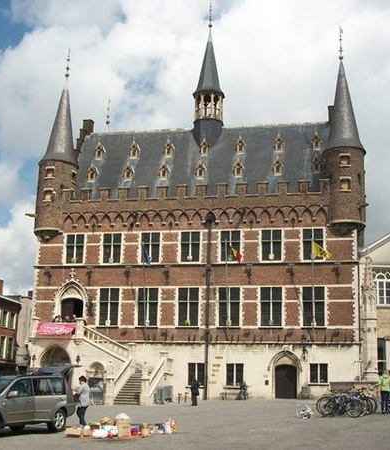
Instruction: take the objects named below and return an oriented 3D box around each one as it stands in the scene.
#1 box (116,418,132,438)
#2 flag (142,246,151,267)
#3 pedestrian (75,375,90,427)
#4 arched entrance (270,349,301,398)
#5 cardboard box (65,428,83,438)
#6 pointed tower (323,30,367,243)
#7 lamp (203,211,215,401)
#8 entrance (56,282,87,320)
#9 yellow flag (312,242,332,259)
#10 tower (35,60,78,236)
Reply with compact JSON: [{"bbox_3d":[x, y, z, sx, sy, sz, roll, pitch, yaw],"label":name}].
[{"bbox_3d":[-1.942,5.618,19.177,0.370,0.480,0.360,2,-12,-5],"label":"box"},{"bbox_3d":[-3.568,2.317,50.998,0.700,1.400,0.400,-2,-12,13],"label":"flag"},{"bbox_3d":[-3.702,5.860,23.068,0.500,1.640,0.500,3,-12,-10],"label":"pedestrian"},{"bbox_3d":[6.387,10.480,48.927,2.250,3.450,0.500,-1,-13,12],"label":"arched entrance"},{"bbox_3d":[-3.314,5.725,19.150,0.450,0.220,0.320,3,-12,-9],"label":"cardboard box"},{"bbox_3d":[11.142,-7.045,52.040,3.110,16.400,3.110,-2,-12,13],"label":"pointed tower"},{"bbox_3d":[0.964,5.677,50.780,0.500,13.860,0.500,-1,-13,12],"label":"lamp"},{"bbox_3d":[-9.496,6.612,53.307,2.500,4.200,0.500,-1,-13,12],"label":"entrance"},{"bbox_3d":[8.811,1.776,48.291,1.350,1.050,0.400,-2,-12,13],"label":"yellow flag"},{"bbox_3d":[-11.104,-6.604,57.113,3.220,16.030,3.220,-2,-12,13],"label":"tower"}]

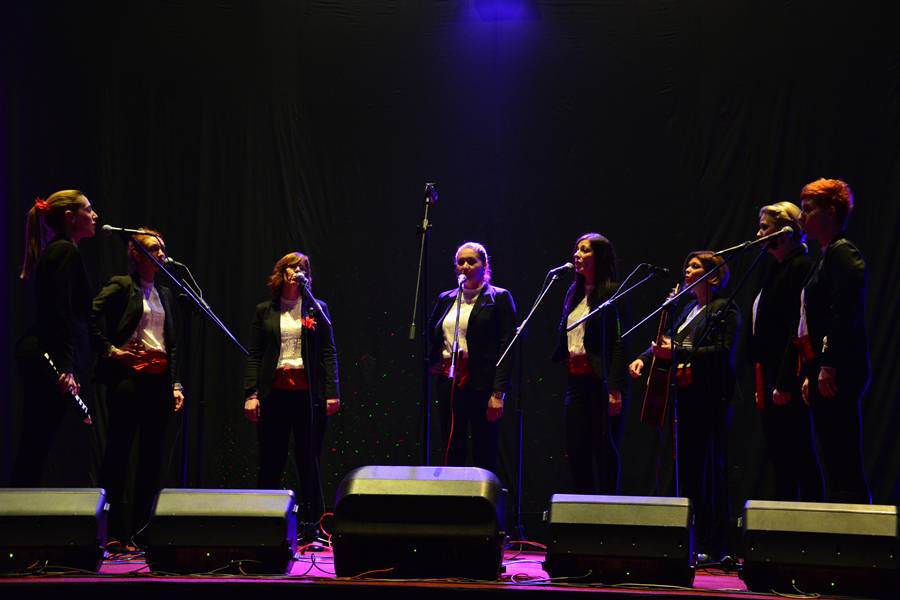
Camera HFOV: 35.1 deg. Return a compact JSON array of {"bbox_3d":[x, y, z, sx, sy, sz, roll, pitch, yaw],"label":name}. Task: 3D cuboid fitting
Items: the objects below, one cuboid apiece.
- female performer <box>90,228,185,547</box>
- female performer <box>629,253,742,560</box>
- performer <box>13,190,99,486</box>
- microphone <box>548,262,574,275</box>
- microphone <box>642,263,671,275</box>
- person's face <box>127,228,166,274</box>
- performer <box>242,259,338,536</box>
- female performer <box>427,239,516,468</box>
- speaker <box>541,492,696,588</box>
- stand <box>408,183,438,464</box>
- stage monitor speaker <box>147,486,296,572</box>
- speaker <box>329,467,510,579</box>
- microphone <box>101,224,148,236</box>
[{"bbox_3d":[-1.629,0.473,7.557,0.500,1.680,0.320,5,-7,-38],"label":"female performer"},{"bbox_3d":[1.218,0.522,7.403,0.450,1.600,0.500,5,-7,-40],"label":"female performer"},{"bbox_3d":[-1.837,0.359,6.598,0.380,1.710,0.460,1,-6,-12],"label":"performer"},{"bbox_3d":[0.579,-0.164,7.400,0.180,0.050,0.050,-16,6,-38],"label":"microphone"},{"bbox_3d":[1.043,-0.162,7.200,0.180,0.050,0.050,9,-9,-37],"label":"microphone"},{"bbox_3d":[-1.597,-0.255,7.500,0.190,0.240,0.165,-2,-6,23],"label":"person's face"},{"bbox_3d":[-0.891,0.544,7.987,0.540,1.640,0.300,1,-6,-8],"label":"performer"},{"bbox_3d":[0.129,0.517,7.826,0.490,1.670,0.320,-1,-6,19],"label":"female performer"},{"bbox_3d":[0.680,0.961,5.751,0.620,0.355,0.420,0,-6,6],"label":"speaker"},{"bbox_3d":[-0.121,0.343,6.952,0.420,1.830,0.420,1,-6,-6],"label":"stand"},{"bbox_3d":[-0.990,0.994,6.149,0.630,0.360,0.430,1,-6,-5],"label":"stage monitor speaker"},{"bbox_3d":[-0.126,0.992,6.401,0.700,0.460,0.450,0,-5,9],"label":"speaker"},{"bbox_3d":[-1.519,-0.324,6.650,0.200,0.055,0.052,7,-5,6],"label":"microphone"}]

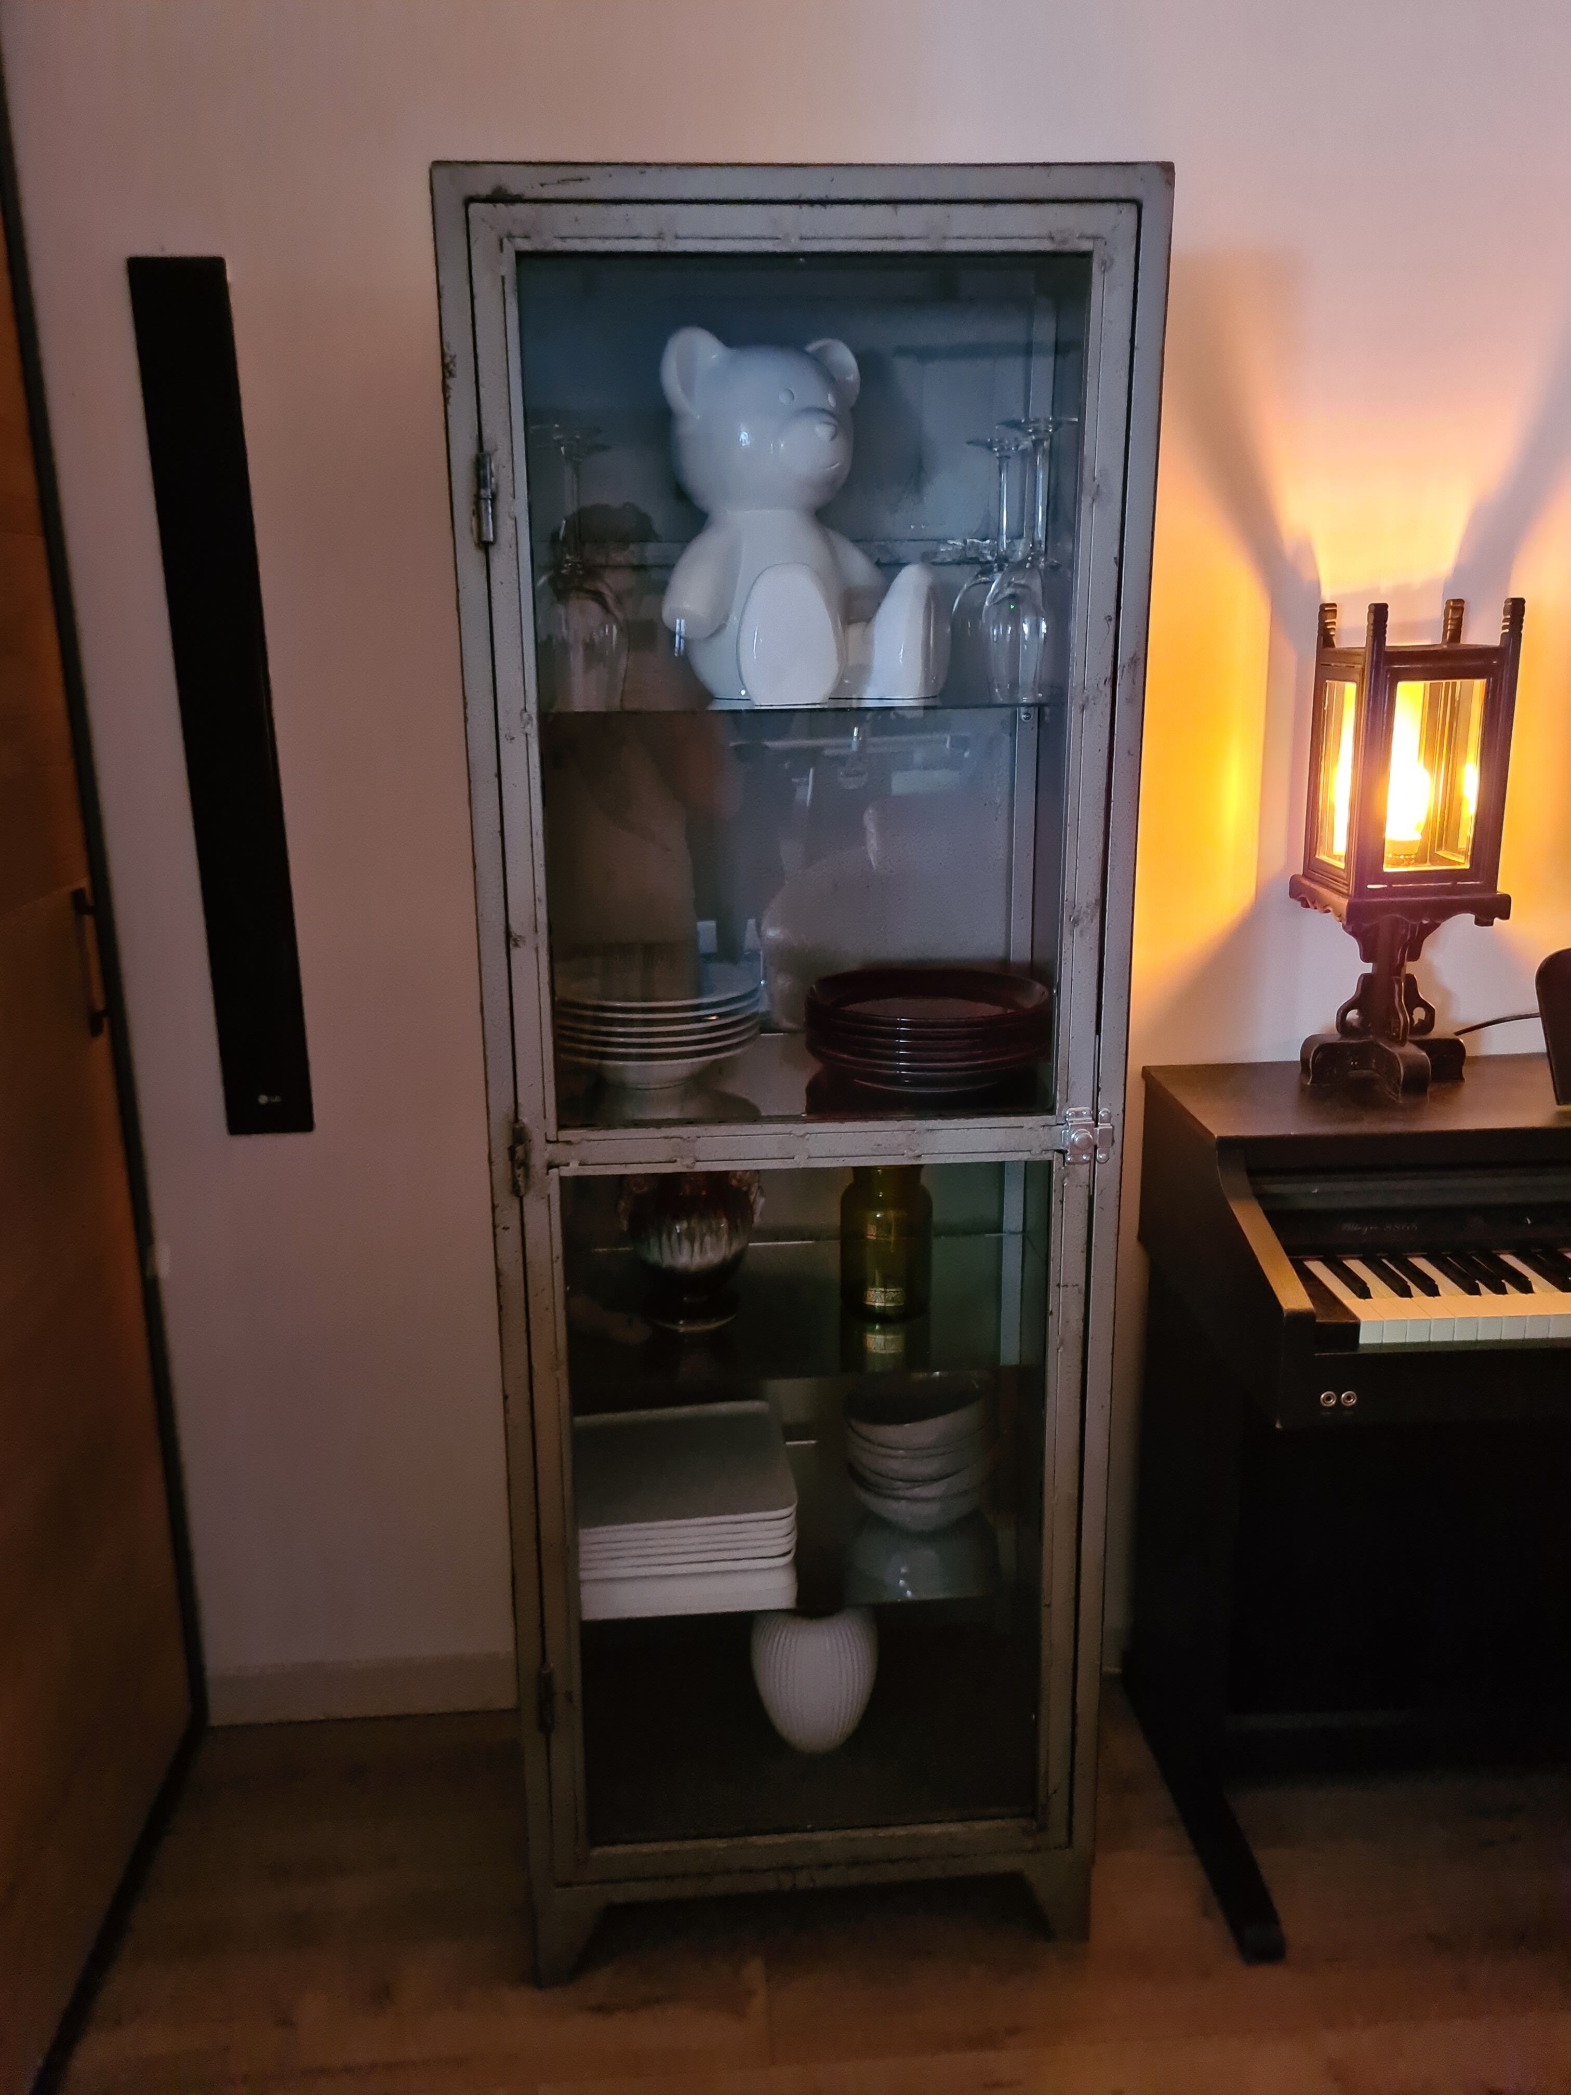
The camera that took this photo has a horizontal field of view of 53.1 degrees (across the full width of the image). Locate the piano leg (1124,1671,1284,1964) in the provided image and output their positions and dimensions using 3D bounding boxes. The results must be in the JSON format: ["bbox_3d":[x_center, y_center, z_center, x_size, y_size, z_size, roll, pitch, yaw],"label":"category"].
[{"bbox_3d":[0.503,0.895,1.930,0.045,0.054,0.500,-1,14,-2],"label":"piano leg"}]

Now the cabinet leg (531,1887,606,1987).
[{"bbox_3d":[-0.227,0.932,1.695,0.077,0.115,0.070,-2,14,-4],"label":"cabinet leg"}]

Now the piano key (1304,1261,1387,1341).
[{"bbox_3d":[0.569,0.258,1.606,0.023,0.022,0.150,-1,14,-2],"label":"piano key"}]

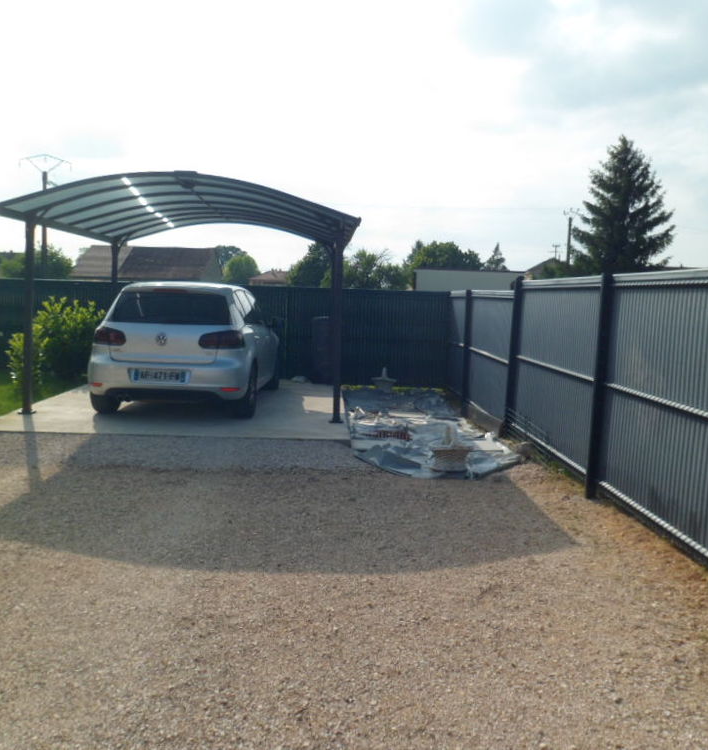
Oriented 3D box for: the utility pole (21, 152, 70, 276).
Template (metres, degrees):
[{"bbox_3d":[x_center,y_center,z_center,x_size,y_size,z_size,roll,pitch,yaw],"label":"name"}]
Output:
[{"bbox_3d":[-18.296,-8.396,44.646,3.100,9.196,0.400,1,6,-3],"label":"utility pole"}]

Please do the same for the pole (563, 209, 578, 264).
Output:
[{"bbox_3d":[15.384,-7.903,54.161,1.150,8.068,0.350,1,6,-3],"label":"pole"}]

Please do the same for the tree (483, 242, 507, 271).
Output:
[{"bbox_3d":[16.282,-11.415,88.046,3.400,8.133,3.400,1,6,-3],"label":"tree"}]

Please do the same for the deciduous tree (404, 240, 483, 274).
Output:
[{"bbox_3d":[9.599,-10.687,81.804,8.400,7.610,7.500,1,6,-3],"label":"deciduous tree"}]

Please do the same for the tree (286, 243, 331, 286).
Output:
[{"bbox_3d":[-2.401,-5.233,41.618,3.000,4.382,2.900,1,6,-3],"label":"tree"}]

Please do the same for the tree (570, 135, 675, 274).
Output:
[{"bbox_3d":[14.692,-7.981,42.048,5.800,10.675,5.800,1,6,-3],"label":"tree"}]

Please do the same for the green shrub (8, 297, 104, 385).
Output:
[{"bbox_3d":[-4.269,-0.515,10.837,1.420,1.228,1.150,1,6,-3],"label":"green shrub"}]

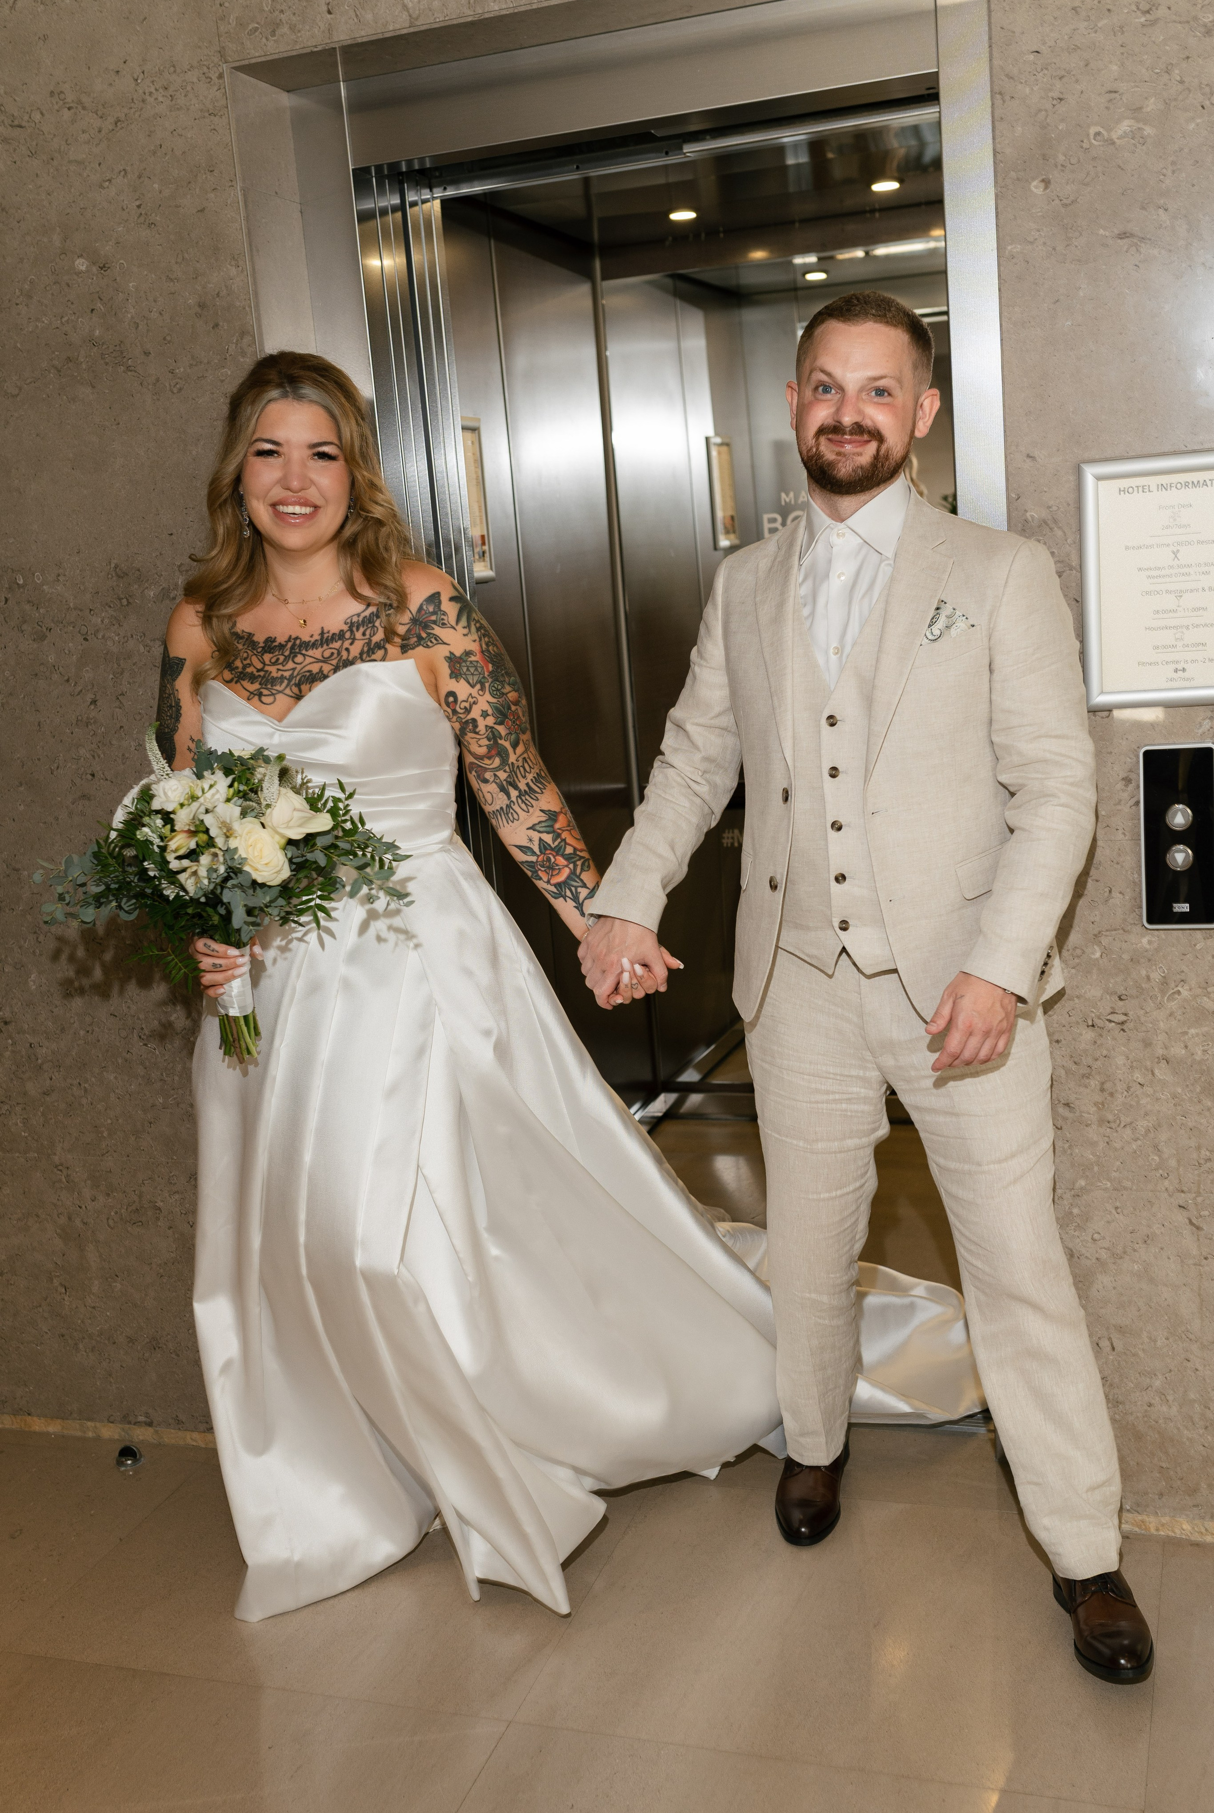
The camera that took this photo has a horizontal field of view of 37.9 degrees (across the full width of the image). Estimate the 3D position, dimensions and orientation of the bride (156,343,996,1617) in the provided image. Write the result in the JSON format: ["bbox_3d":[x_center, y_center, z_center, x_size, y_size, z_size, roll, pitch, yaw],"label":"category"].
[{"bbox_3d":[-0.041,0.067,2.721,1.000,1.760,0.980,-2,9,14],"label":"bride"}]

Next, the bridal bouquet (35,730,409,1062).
[{"bbox_3d":[-0.497,-0.010,2.299,0.480,0.430,0.340,-4,9,3],"label":"bridal bouquet"}]

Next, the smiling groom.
[{"bbox_3d":[0.359,0.079,2.461,0.740,1.770,0.500,-1,10,21],"label":"smiling groom"}]

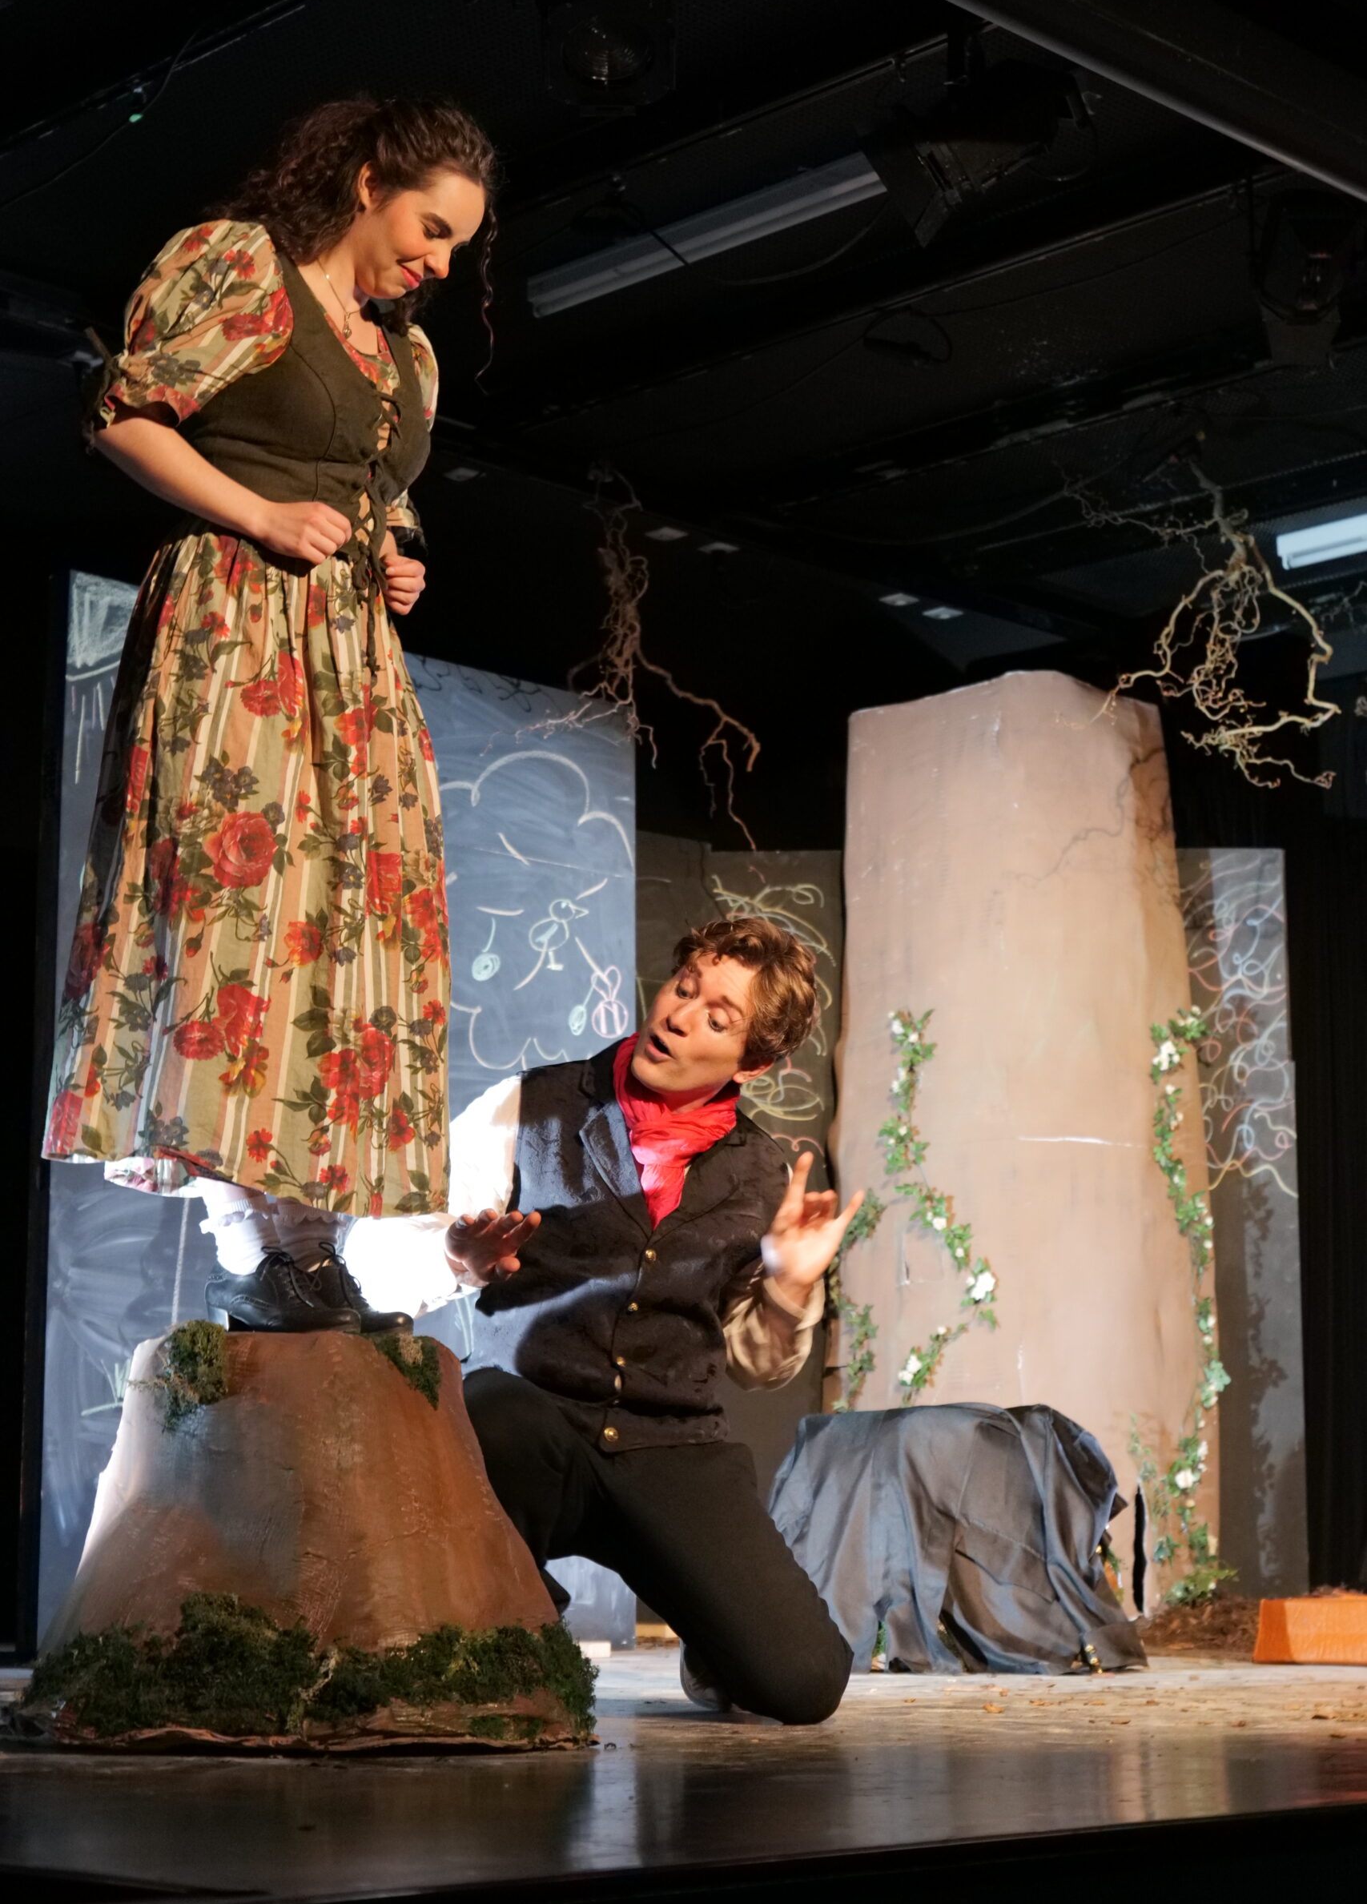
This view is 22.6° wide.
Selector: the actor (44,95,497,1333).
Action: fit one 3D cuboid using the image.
[{"bbox_3d":[-0.551,-0.331,4.554,0.530,1.670,0.560,-9,-14,43],"label":"actor"}]

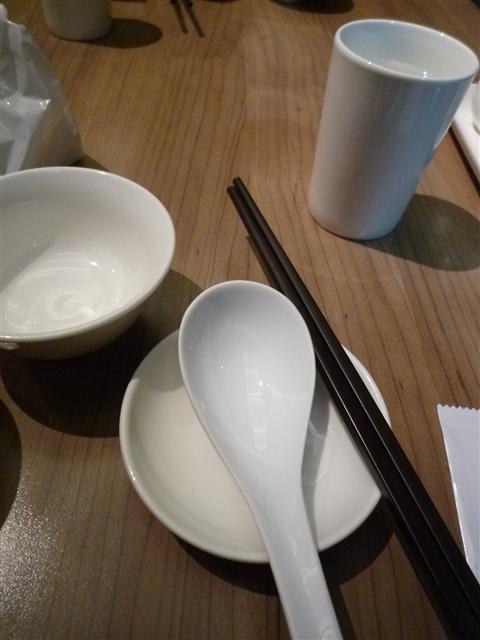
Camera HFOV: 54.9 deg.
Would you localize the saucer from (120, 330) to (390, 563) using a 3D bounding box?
[{"bbox_3d":[0.006,0.043,0.189,0.105,0.020,0.105,3,51,-4],"label":"saucer"}]

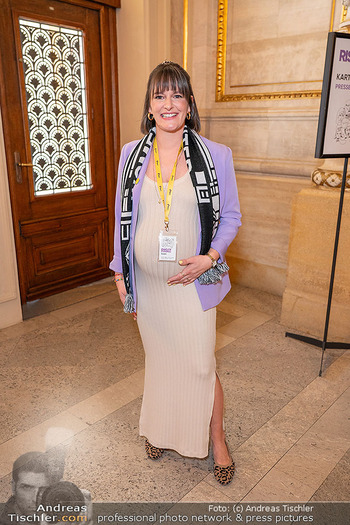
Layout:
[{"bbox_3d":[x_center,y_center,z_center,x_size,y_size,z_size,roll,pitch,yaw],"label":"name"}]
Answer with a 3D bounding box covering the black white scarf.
[{"bbox_3d":[0.003,-0.150,1.669,0.410,0.720,0.270,6,19,18],"label":"black white scarf"}]

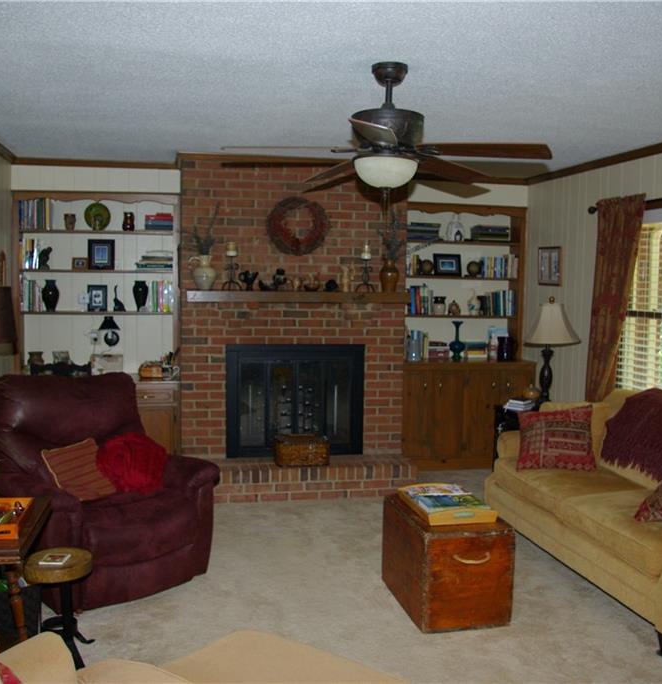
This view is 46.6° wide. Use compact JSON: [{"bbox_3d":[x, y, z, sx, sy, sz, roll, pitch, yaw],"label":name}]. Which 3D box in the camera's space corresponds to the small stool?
[{"bbox_3d":[-1.068,1.073,3.053,0.300,0.440,0.300,0,5,-12],"label":"small stool"}]

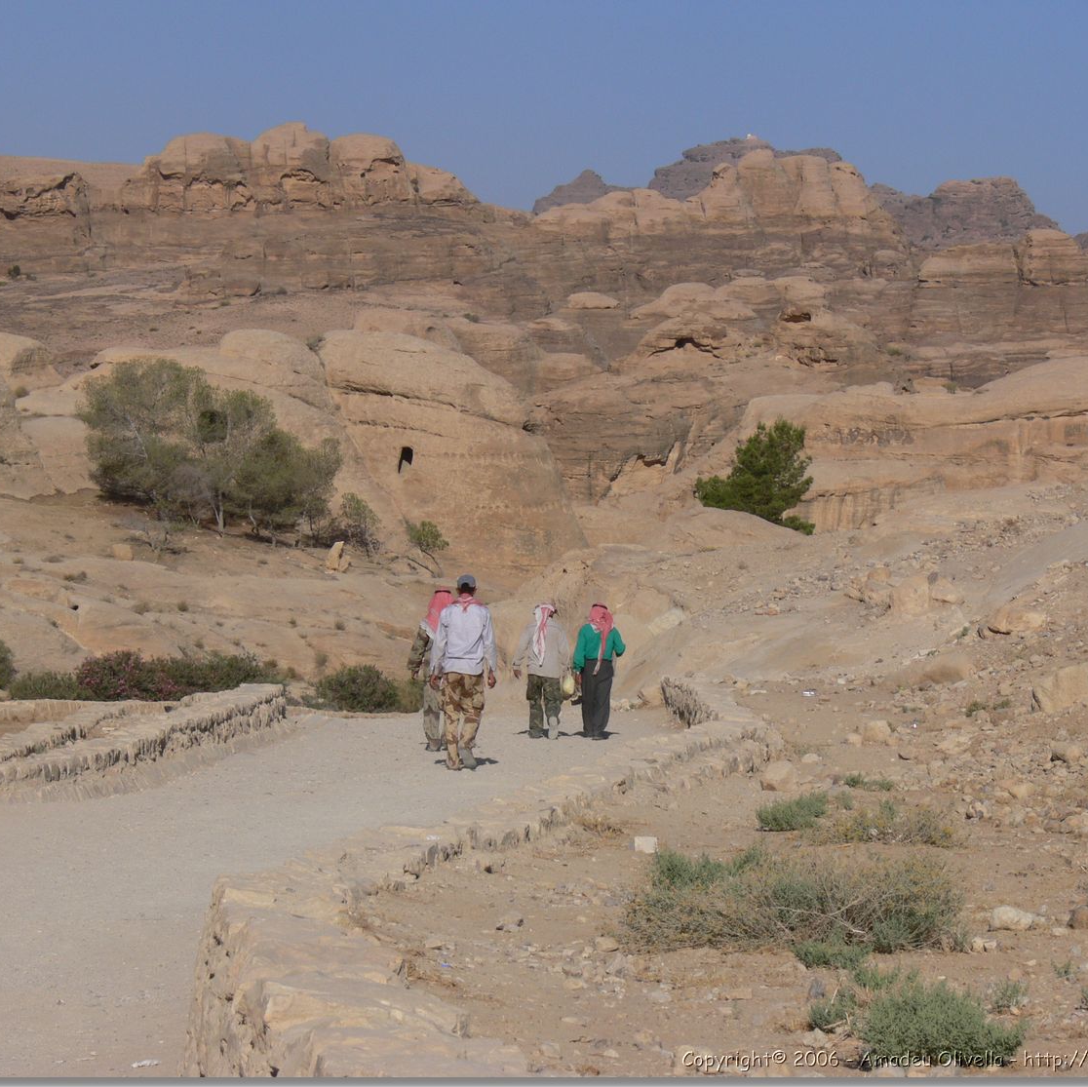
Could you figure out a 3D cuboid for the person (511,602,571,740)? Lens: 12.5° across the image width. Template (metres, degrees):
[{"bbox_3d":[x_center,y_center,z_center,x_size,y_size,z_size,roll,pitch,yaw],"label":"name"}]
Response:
[{"bbox_3d":[-0.046,1.605,62.300,0.680,1.720,0.520,0,0,6],"label":"person"}]

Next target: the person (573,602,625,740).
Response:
[{"bbox_3d":[0.700,1.598,62.300,0.600,1.730,0.450,0,0,3],"label":"person"}]

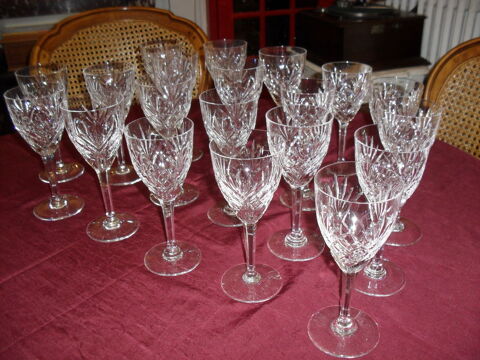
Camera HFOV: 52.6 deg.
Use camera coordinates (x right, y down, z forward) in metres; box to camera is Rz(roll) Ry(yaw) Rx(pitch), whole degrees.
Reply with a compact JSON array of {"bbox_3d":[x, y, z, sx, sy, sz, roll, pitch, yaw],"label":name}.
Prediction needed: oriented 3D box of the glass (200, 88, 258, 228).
[{"bbox_3d":[-0.012,-0.031,0.670,0.076,0.180,0.076,-2,27,0],"label":"glass"}]

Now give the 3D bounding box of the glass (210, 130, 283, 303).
[{"bbox_3d":[0.010,0.040,0.529,0.076,0.180,0.076,-2,27,0],"label":"glass"}]

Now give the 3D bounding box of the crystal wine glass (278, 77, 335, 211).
[{"bbox_3d":[0.096,-0.050,0.709,0.075,0.177,0.075,-1,27,0],"label":"crystal wine glass"}]

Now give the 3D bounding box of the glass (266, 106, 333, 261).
[{"bbox_3d":[0.071,0.005,0.595,0.076,0.180,0.076,-2,27,0],"label":"glass"}]

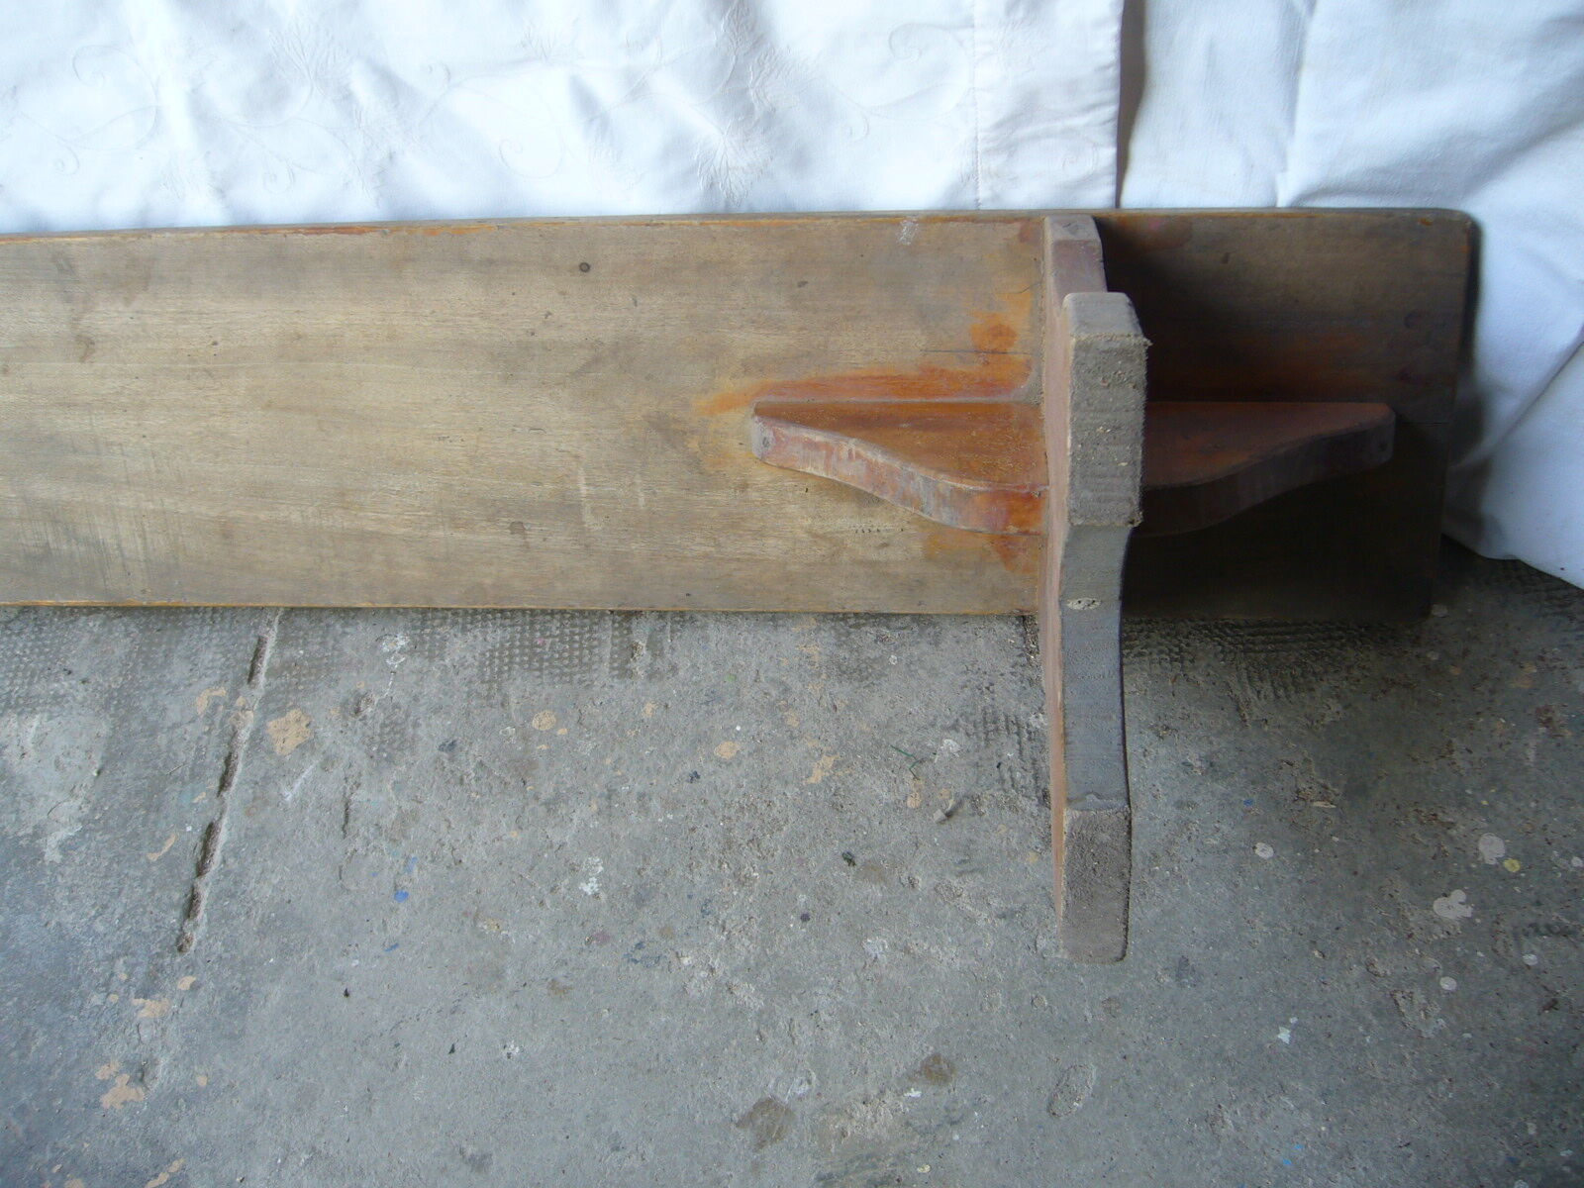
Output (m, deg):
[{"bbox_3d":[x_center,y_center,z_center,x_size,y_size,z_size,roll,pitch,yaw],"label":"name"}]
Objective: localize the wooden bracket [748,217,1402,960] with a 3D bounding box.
[{"bbox_3d":[0.157,-0.040,0.880,0.418,0.285,0.430,1,20,7],"label":"wooden bracket"}]

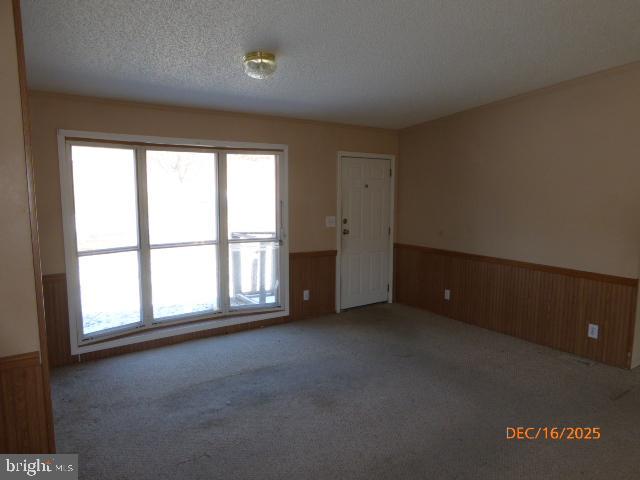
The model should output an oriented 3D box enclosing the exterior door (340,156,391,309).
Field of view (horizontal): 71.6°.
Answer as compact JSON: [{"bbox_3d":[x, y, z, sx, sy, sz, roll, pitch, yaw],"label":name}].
[{"bbox_3d":[0.602,-0.076,5.878,0.838,1.948,0.050,-4,8,-34],"label":"exterior door"}]

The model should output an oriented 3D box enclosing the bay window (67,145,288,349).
[{"bbox_3d":[-1.347,-0.025,4.616,2.143,1.840,0.220,-4,8,-34],"label":"bay window"}]

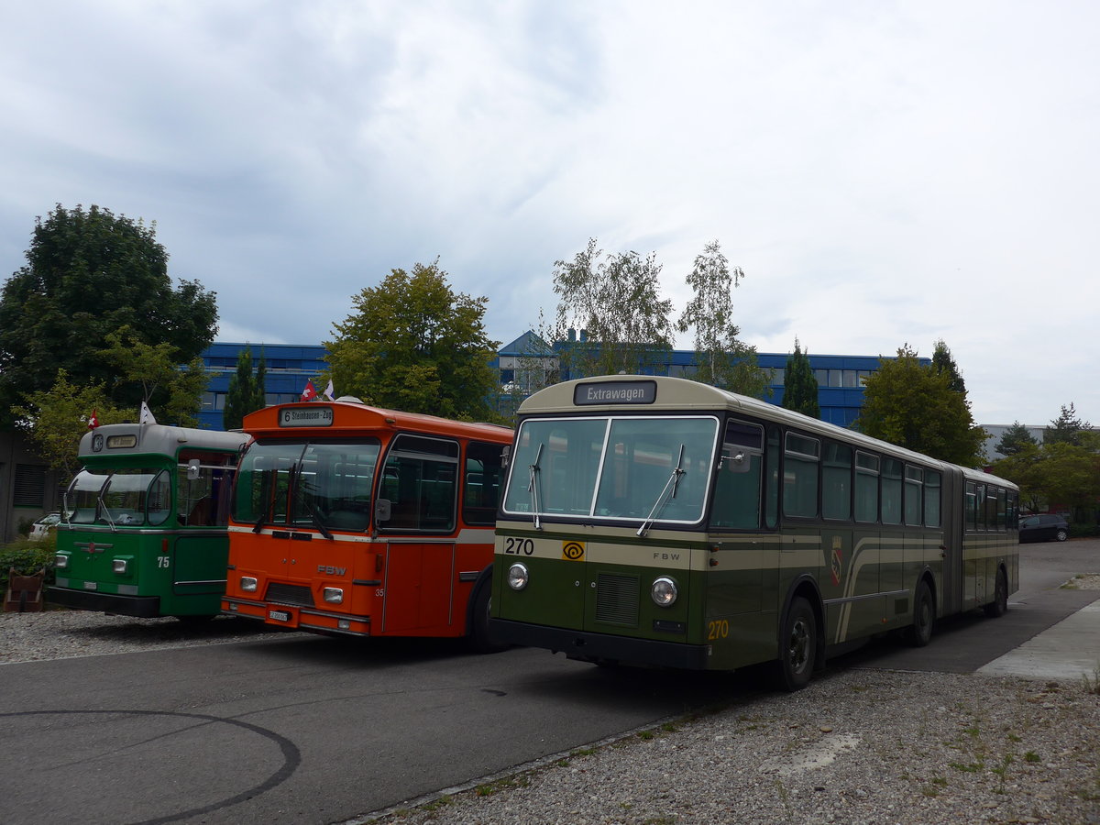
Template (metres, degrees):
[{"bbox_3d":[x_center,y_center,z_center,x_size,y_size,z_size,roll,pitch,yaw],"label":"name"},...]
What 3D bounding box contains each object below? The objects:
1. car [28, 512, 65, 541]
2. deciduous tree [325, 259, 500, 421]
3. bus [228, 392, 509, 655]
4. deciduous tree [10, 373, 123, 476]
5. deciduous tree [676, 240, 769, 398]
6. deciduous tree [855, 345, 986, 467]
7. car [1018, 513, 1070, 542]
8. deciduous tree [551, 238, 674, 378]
[{"bbox_3d":[-18.046,4.729,36.500,4.200,1.460,1.720,7,-7,-40],"label":"car"},{"bbox_3d":[-5.749,-0.552,38.209,7.169,11.810,7.169,3,-6,-9],"label":"deciduous tree"},{"bbox_3d":[0.615,2.056,15.748,2.520,2.970,12.500,-2,-8,35],"label":"bus"},{"bbox_3d":[-14.124,1.468,26.935,3.282,5.430,3.282,5,-6,-27],"label":"deciduous tree"},{"bbox_3d":[7.805,-0.915,42.309,4.232,14.290,4.232,1,-6,10],"label":"deciduous tree"},{"bbox_3d":[19.574,1.779,49.123,6.668,10.880,6.668,0,-6,22],"label":"deciduous tree"},{"bbox_3d":[26.076,6.334,50.500,3.950,1.490,1.720,1,-6,15],"label":"car"},{"bbox_3d":[2.789,-1.046,42.305,5.764,14.190,5.764,2,-6,4],"label":"deciduous tree"}]

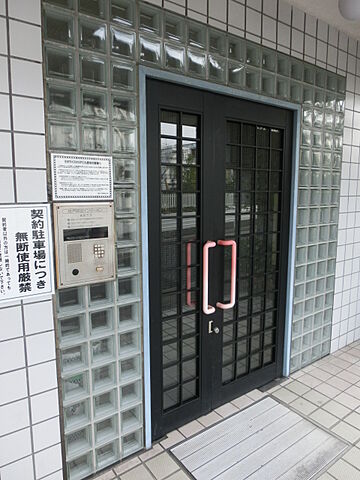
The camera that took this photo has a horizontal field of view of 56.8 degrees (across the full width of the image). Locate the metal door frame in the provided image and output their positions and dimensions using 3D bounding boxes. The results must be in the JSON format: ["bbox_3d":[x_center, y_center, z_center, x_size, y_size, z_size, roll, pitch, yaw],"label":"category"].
[{"bbox_3d":[0.330,0.120,2.280,1.383,2.177,0.110,-6,10,-35],"label":"metal door frame"}]

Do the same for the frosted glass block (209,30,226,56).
[{"bbox_3d":[0.197,-1.174,2.001,0.145,0.145,0.090,-6,10,-35],"label":"frosted glass block"}]

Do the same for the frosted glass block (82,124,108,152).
[{"bbox_3d":[-0.431,-0.500,1.643,0.145,0.145,0.090,-6,10,-35],"label":"frosted glass block"}]

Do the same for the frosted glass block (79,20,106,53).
[{"bbox_3d":[-0.427,-0.944,1.559,0.145,0.145,0.090,-6,10,-36],"label":"frosted glass block"}]

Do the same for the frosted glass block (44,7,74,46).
[{"bbox_3d":[-0.558,-0.953,1.510,0.146,0.146,0.090,-6,10,-35],"label":"frosted glass block"}]

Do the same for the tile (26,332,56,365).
[{"bbox_3d":[-0.654,0.507,1.564,0.126,0.144,0.010,-6,10,-35],"label":"tile"}]

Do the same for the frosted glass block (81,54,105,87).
[{"bbox_3d":[-0.427,-0.793,1.581,0.145,0.145,0.090,-6,10,-36],"label":"frosted glass block"}]

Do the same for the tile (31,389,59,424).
[{"bbox_3d":[-0.648,0.798,1.599,0.128,0.146,0.010,-6,10,-36],"label":"tile"}]

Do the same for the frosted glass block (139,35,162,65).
[{"bbox_3d":[-0.182,-0.986,1.758,0.145,0.145,0.090,-6,10,-35],"label":"frosted glass block"}]

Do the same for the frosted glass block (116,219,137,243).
[{"bbox_3d":[-0.304,-0.052,1.798,0.145,0.145,0.090,-6,10,-35],"label":"frosted glass block"}]

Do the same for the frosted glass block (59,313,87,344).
[{"bbox_3d":[-0.555,0.439,1.686,0.145,0.145,0.090,-6,10,-35],"label":"frosted glass block"}]

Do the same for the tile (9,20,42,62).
[{"bbox_3d":[-0.643,-0.827,1.389,0.124,0.144,0.010,-6,10,-35],"label":"tile"}]

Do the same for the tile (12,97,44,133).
[{"bbox_3d":[-0.647,-0.535,1.425,0.126,0.144,0.010,-6,10,-35],"label":"tile"}]

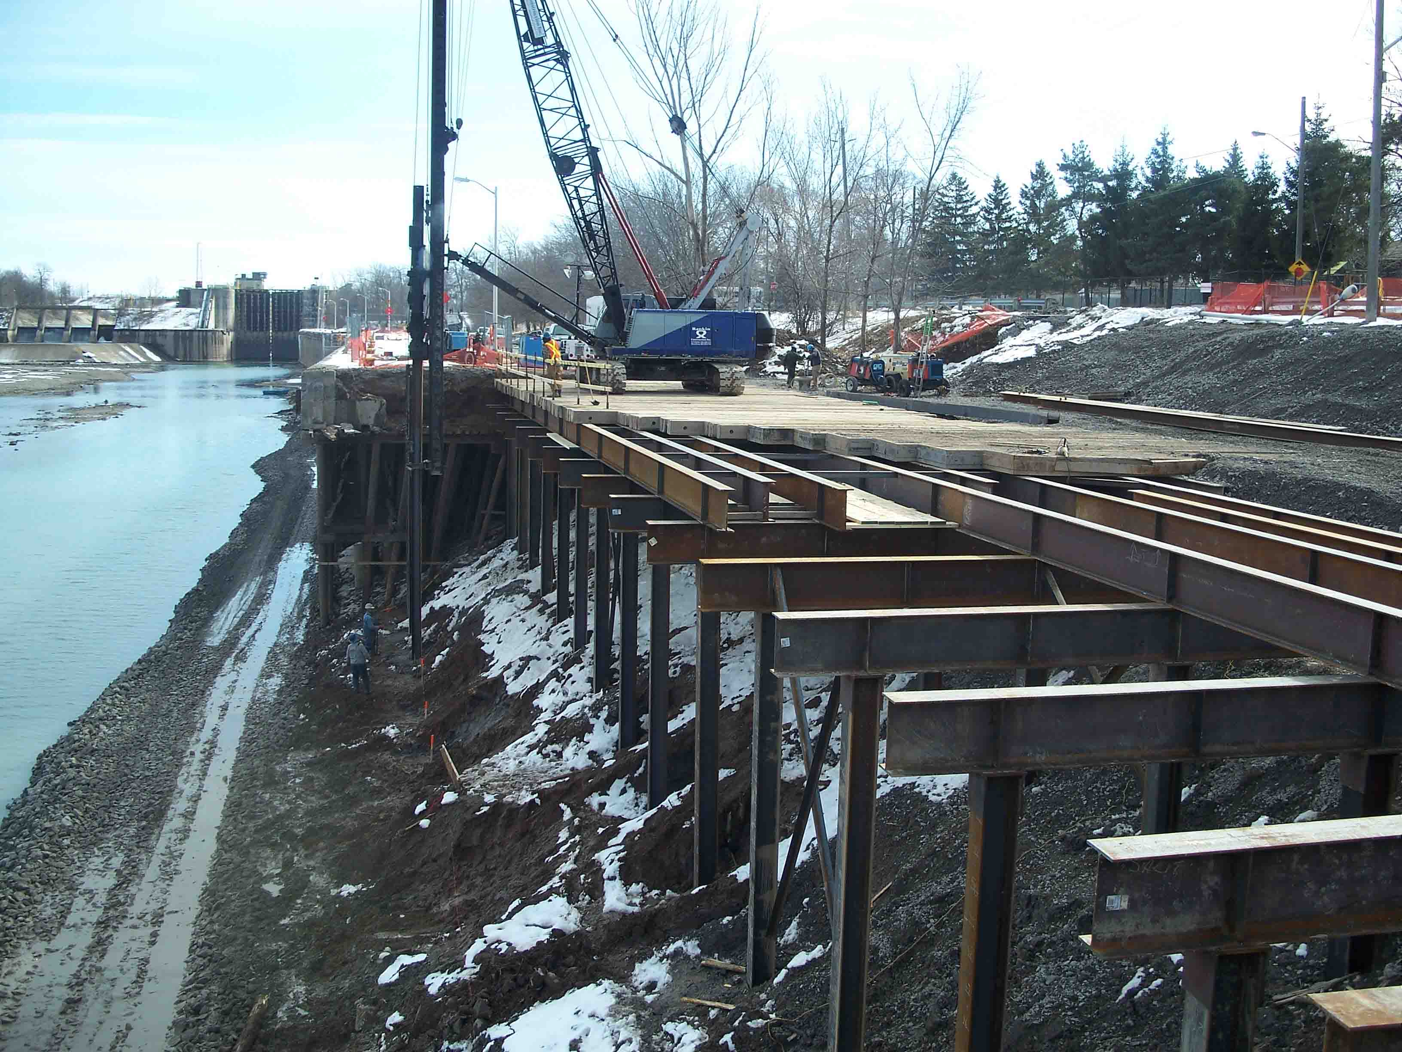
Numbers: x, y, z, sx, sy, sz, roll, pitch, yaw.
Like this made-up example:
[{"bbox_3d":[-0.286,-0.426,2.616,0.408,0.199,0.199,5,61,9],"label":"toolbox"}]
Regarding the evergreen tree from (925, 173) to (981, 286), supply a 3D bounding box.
[{"bbox_3d":[20.160,-23.272,120.000,4.400,9.480,4.400,3,8,9],"label":"evergreen tree"}]

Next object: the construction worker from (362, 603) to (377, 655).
[{"bbox_3d":[-10.721,3.401,48.500,0.450,1.734,0.500,1,8,-6],"label":"construction worker"}]

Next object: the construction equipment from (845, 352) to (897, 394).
[{"bbox_3d":[5.972,-5.382,52.600,1.200,1.347,1.500,-5,10,-39],"label":"construction equipment"}]

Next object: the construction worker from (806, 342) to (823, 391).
[{"bbox_3d":[4.003,-5.640,53.200,0.500,1.670,0.500,1,8,-6],"label":"construction worker"}]

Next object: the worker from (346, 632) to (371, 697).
[{"bbox_3d":[-9.491,3.827,41.500,0.600,1.713,0.420,3,8,8],"label":"worker"}]

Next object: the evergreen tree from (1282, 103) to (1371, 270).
[{"bbox_3d":[33.405,-17.318,80.000,4.600,9.714,4.600,5,9,25],"label":"evergreen tree"}]

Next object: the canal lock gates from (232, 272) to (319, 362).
[{"bbox_3d":[-150.800,-70.604,525.000,26.000,26.500,5.500,0,8,-10],"label":"canal lock gates"}]

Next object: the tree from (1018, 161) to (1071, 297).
[{"bbox_3d":[24.735,-21.257,108.000,3.600,9.780,3.600,3,8,13],"label":"tree"}]

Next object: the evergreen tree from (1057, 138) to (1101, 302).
[{"bbox_3d":[26.245,-20.992,104.000,3.000,10.919,3.000,4,8,14],"label":"evergreen tree"}]

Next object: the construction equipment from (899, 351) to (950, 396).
[{"bbox_3d":[7.569,-5.158,50.800,1.250,1.454,1.300,-4,10,-34],"label":"construction equipment"}]

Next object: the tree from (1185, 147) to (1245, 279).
[{"bbox_3d":[30.898,-18.308,90.000,3.700,8.722,3.700,5,9,21],"label":"tree"}]

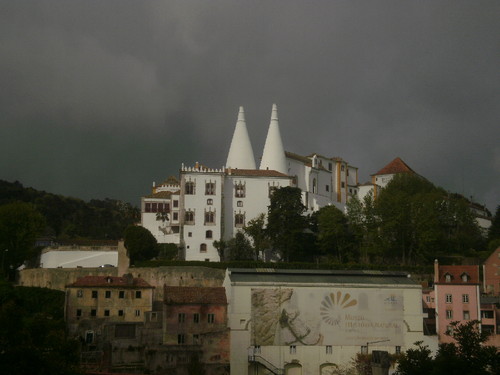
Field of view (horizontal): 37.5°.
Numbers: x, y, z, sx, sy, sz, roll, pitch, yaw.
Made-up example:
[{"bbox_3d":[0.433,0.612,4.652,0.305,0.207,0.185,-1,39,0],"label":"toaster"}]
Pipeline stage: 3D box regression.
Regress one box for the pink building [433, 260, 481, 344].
[{"bbox_3d":[38.868,22.264,139.000,8.000,16.000,8.000,0,-11,2],"label":"pink building"}]

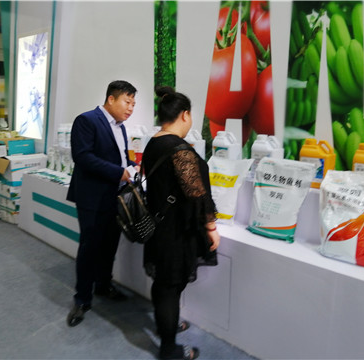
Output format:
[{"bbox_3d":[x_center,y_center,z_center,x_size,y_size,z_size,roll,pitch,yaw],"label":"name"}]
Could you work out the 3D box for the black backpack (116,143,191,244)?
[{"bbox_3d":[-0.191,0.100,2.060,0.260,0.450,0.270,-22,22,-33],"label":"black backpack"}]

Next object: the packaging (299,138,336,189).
[{"bbox_3d":[0.899,-0.117,2.381,0.157,0.302,0.200,10,13,41],"label":"packaging"}]

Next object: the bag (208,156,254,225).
[{"bbox_3d":[0.333,0.087,2.609,0.345,0.470,0.130,10,13,41],"label":"bag"}]

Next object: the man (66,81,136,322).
[{"bbox_3d":[-0.567,0.145,2.576,0.450,1.670,0.480,6,11,25],"label":"man"}]

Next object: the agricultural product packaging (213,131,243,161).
[{"bbox_3d":[0.358,-0.215,2.853,0.157,0.302,0.200,10,13,41],"label":"agricultural product packaging"}]

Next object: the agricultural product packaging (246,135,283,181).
[{"bbox_3d":[0.619,-0.168,2.625,0.157,0.302,0.200,10,13,41],"label":"agricultural product packaging"}]

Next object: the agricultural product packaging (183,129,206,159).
[{"bbox_3d":[0.093,-0.264,3.085,0.157,0.302,0.200,10,13,41],"label":"agricultural product packaging"}]

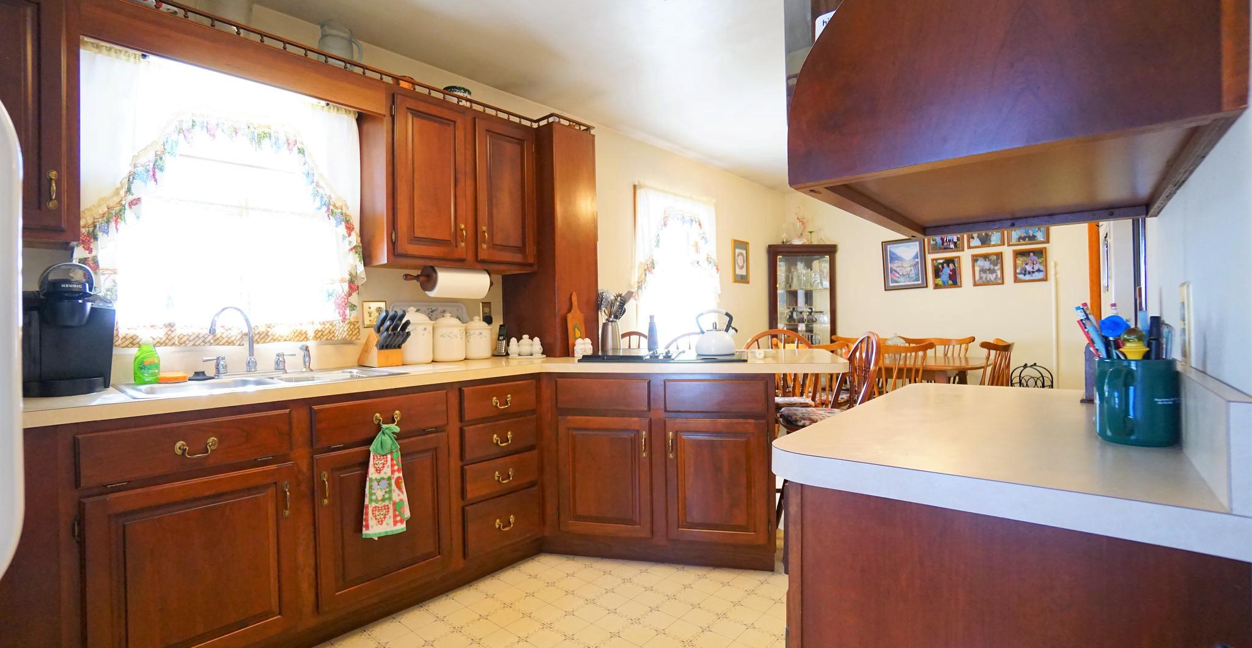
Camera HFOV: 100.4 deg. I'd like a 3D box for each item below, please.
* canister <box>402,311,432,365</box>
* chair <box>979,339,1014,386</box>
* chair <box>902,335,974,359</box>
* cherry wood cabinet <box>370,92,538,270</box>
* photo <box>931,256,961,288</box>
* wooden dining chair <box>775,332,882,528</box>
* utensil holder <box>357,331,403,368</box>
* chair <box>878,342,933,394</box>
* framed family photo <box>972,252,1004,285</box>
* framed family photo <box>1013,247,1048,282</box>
[{"bbox_3d":[-1.025,0.056,2.532,0.182,0.270,0.182,-1,0,43],"label":"canister"},{"bbox_3d":[2.378,0.575,3.656,0.540,0.910,0.510,-1,0,43],"label":"chair"},{"bbox_3d":[2.497,0.575,4.296,0.550,0.920,0.530,-1,0,43],"label":"chair"},{"bbox_3d":[-0.852,-0.643,2.592,0.330,0.755,0.770,-1,0,43],"label":"cherry wood cabinet"},{"bbox_3d":[2.835,-0.457,4.617,0.220,0.271,0.020,-1,0,43],"label":"photo"},{"bbox_3d":[0.940,0.559,2.490,0.475,1.030,0.450,-1,0,10],"label":"wooden dining chair"},{"bbox_3d":[-1.125,0.108,2.404,0.190,0.170,0.112,-1,0,43],"label":"utensil holder"},{"bbox_3d":[1.972,0.588,3.774,0.550,0.920,0.530,-1,0,43],"label":"chair"},{"bbox_3d":[2.985,-0.449,4.301,0.215,0.265,0.022,-1,0,43],"label":"framed family photo"},{"bbox_3d":[3.264,-0.478,4.211,0.217,0.270,0.020,-1,0,43],"label":"framed family photo"}]

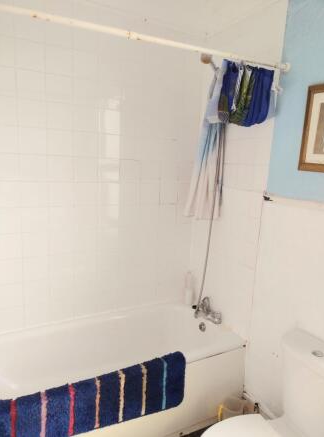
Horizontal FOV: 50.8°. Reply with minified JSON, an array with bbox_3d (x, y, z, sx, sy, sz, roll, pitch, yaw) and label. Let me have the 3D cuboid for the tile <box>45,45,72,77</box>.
[{"bbox_3d":[-0.581,-0.895,1.940,0.150,0.150,0.010,-3,12,-29],"label":"tile"}]

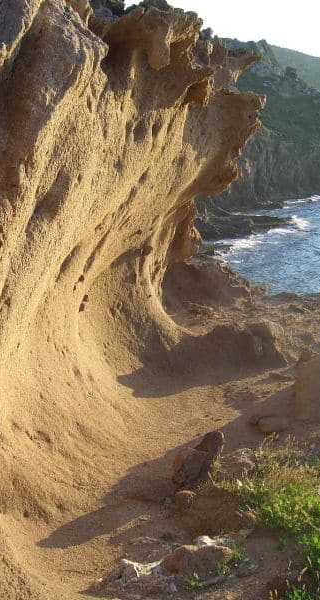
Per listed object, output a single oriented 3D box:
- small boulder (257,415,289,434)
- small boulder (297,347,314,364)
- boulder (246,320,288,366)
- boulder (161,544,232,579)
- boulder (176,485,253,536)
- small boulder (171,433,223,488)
[{"bbox_3d":[0.741,0.813,4.417,0.205,0.117,0.133,0,11,0],"label":"small boulder"},{"bbox_3d":[1.184,0.451,5.500,0.123,0.143,0.111,0,11,0],"label":"small boulder"},{"bbox_3d":[0.931,0.380,5.921,0.356,0.392,0.321,0,11,0],"label":"boulder"},{"bbox_3d":[0.155,1.116,2.888,0.298,0.107,0.155,0,11,0],"label":"boulder"},{"bbox_3d":[0.259,1.002,3.227,0.369,0.201,0.258,0,11,0],"label":"boulder"},{"bbox_3d":[0.201,0.864,3.642,0.279,0.314,0.209,0,11,0],"label":"small boulder"}]

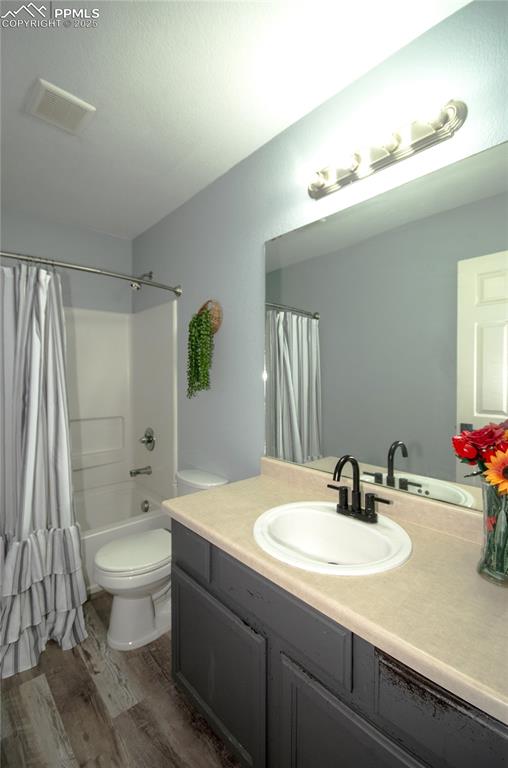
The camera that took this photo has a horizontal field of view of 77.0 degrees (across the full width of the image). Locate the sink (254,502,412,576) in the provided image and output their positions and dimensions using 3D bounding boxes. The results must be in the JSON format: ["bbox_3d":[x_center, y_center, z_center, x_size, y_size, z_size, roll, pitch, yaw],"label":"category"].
[{"bbox_3d":[0.239,0.564,1.040,0.450,0.170,0.495,-1,2,-44],"label":"sink"}]

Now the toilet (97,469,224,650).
[{"bbox_3d":[-0.506,0.917,1.732,0.680,0.700,0.440,-1,2,-44],"label":"toilet"}]

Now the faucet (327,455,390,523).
[{"bbox_3d":[0.330,0.365,1.121,0.200,0.228,0.250,-1,2,-44],"label":"faucet"}]

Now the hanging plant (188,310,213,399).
[{"bbox_3d":[-0.324,-0.184,1.924,0.130,0.530,0.170,-1,2,-44],"label":"hanging plant"}]

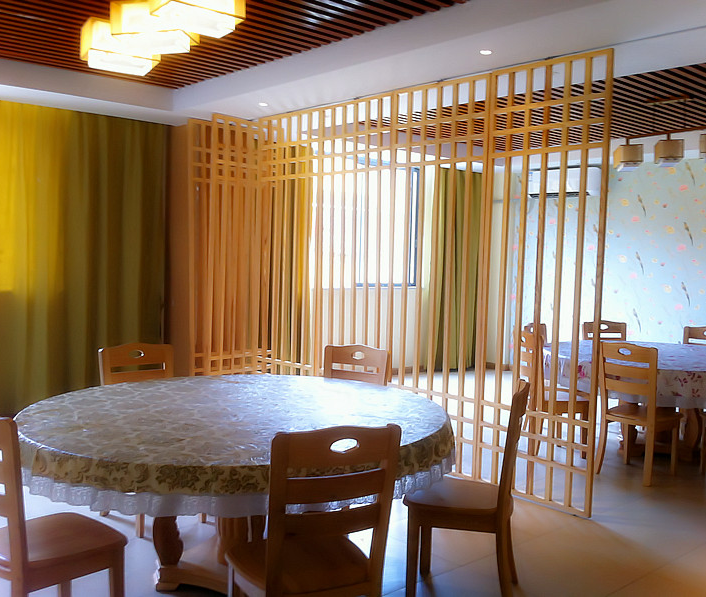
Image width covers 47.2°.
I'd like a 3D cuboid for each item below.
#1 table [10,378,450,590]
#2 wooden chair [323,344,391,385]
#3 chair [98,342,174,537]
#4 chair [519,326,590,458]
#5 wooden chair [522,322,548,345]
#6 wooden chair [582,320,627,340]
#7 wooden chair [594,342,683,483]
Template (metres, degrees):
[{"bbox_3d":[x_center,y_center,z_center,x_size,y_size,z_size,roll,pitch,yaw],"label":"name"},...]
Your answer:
[{"bbox_3d":[-0.504,0.874,3.535,1.834,0.784,1.834,1,3,0],"label":"table"},{"bbox_3d":[-0.093,0.750,4.511,0.444,0.933,0.474,3,4,30],"label":"wooden chair"},{"bbox_3d":[-1.068,0.735,4.359,0.444,0.933,0.474,-2,5,-41],"label":"chair"},{"bbox_3d":[1.467,0.698,6.008,0.474,0.933,0.444,0,4,-16],"label":"chair"},{"bbox_3d":[1.635,0.678,6.414,0.474,0.933,0.444,4,4,35],"label":"wooden chair"},{"bbox_3d":[2.236,0.666,6.861,0.444,0.933,0.474,1,4,-14],"label":"wooden chair"},{"bbox_3d":[1.954,0.742,5.499,0.474,0.933,0.444,-2,5,-43],"label":"wooden chair"}]

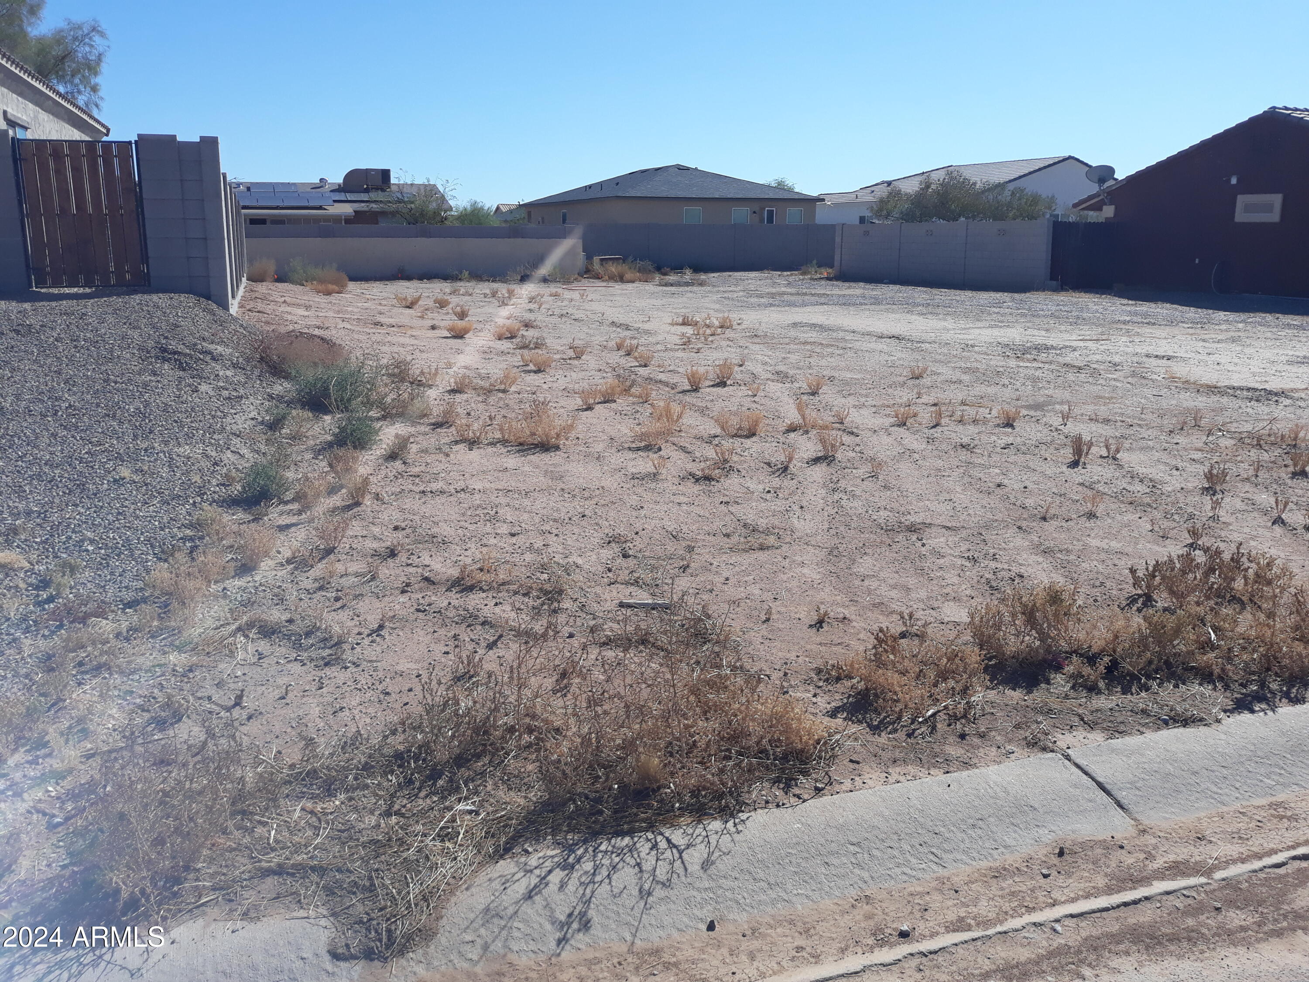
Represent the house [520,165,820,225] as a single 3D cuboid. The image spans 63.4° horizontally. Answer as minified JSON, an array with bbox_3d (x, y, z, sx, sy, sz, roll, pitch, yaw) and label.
[{"bbox_3d":[0.093,-17.356,65.564,12.000,4.981,20.750,-5,15,-20],"label":"house"}]

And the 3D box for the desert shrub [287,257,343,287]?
[{"bbox_3d":[-9.739,-6.306,30.370,1.620,0.774,1.300,-4,14,-17],"label":"desert shrub"}]

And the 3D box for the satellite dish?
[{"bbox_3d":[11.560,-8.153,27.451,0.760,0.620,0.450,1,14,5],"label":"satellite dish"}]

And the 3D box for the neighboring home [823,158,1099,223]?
[{"bbox_3d":[19.204,-17.412,65.484,11.947,5.126,18.500,-5,15,-20],"label":"neighboring home"}]

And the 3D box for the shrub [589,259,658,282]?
[{"bbox_3d":[-0.999,-6.747,32.321,2.050,0.692,1.500,0,14,-2],"label":"shrub"}]

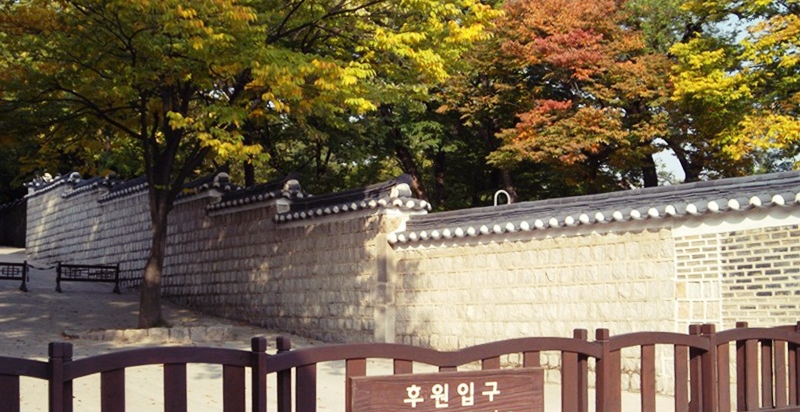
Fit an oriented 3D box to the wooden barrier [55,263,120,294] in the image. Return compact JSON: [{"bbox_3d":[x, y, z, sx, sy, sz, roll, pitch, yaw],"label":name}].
[{"bbox_3d":[-7.719,1.797,25.200,1.530,0.770,0.450,3,-6,-25],"label":"wooden barrier"}]

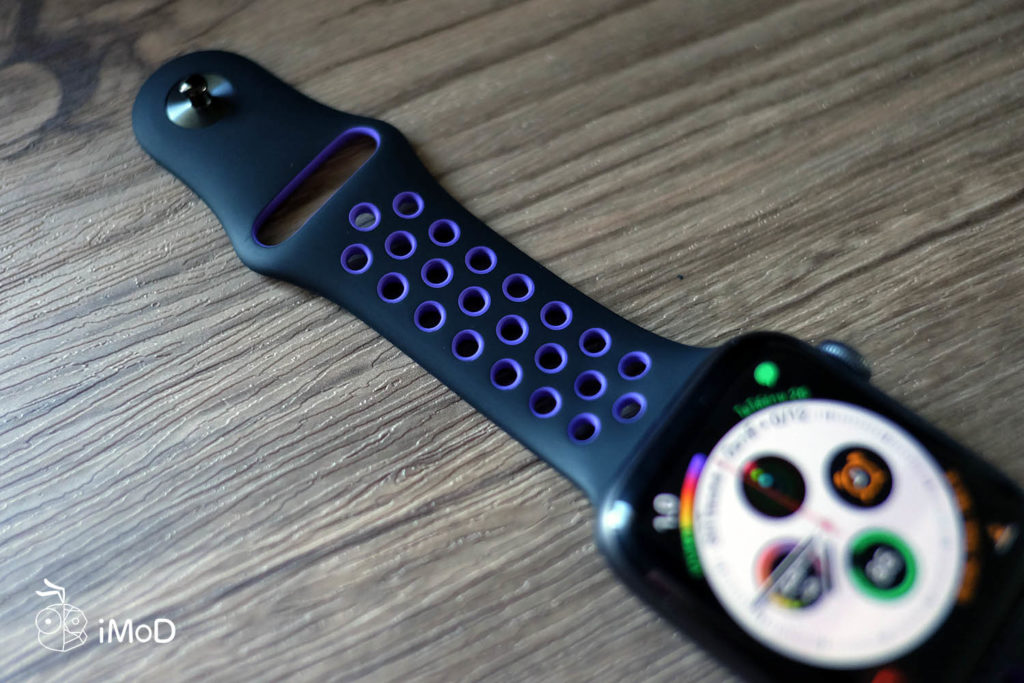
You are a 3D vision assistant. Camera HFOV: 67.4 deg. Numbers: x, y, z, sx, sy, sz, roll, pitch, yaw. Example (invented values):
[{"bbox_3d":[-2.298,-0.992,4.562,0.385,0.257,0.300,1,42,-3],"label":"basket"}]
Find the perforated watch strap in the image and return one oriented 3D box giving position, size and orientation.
[{"bbox_3d":[-0.019,-0.016,0.106,0.094,0.009,0.029,36,74,14],"label":"perforated watch strap"}]

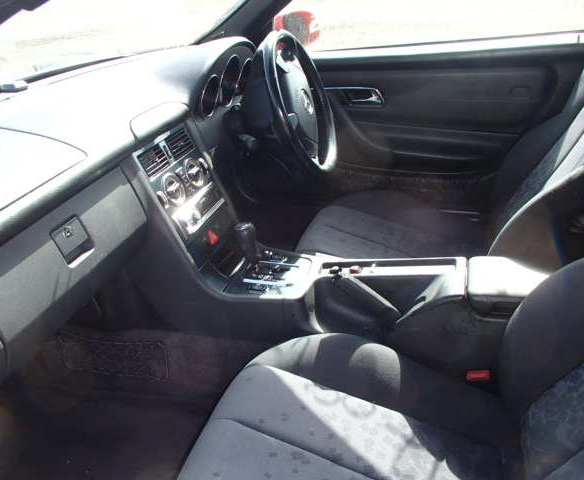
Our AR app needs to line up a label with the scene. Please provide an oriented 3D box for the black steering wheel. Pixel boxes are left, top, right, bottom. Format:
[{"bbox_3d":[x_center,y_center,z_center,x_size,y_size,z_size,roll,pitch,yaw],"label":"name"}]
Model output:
[{"bbox_3d":[-0.001,-0.352,1.385,0.125,0.385,0.385,-14,22,25],"label":"black steering wheel"}]

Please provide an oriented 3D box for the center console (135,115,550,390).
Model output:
[{"bbox_3d":[0.128,0.017,1.123,0.930,0.465,0.250,5,29,17],"label":"center console"}]

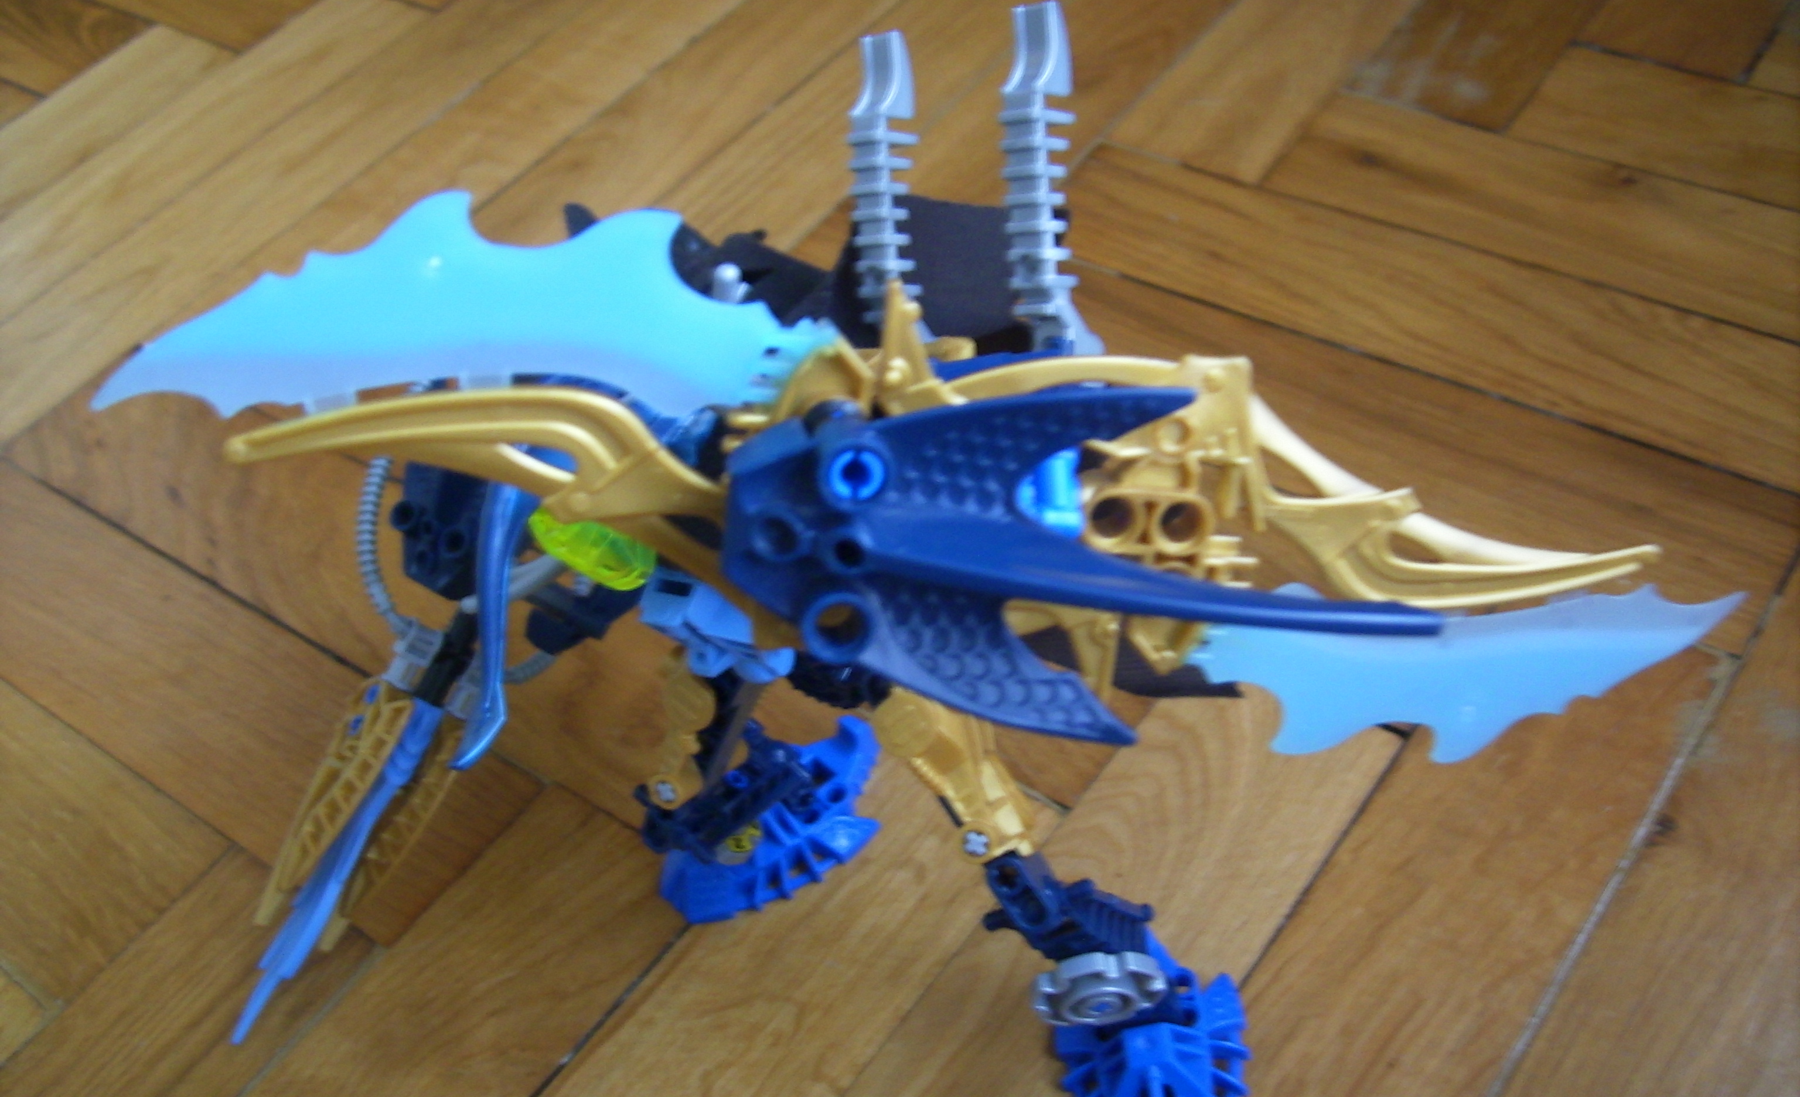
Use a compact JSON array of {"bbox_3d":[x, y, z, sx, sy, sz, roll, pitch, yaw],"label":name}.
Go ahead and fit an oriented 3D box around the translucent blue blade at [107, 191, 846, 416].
[{"bbox_3d":[-0.043,-0.025,0.174,0.080,0.025,0.007,0,18,-9],"label":"translucent blue blade"}]

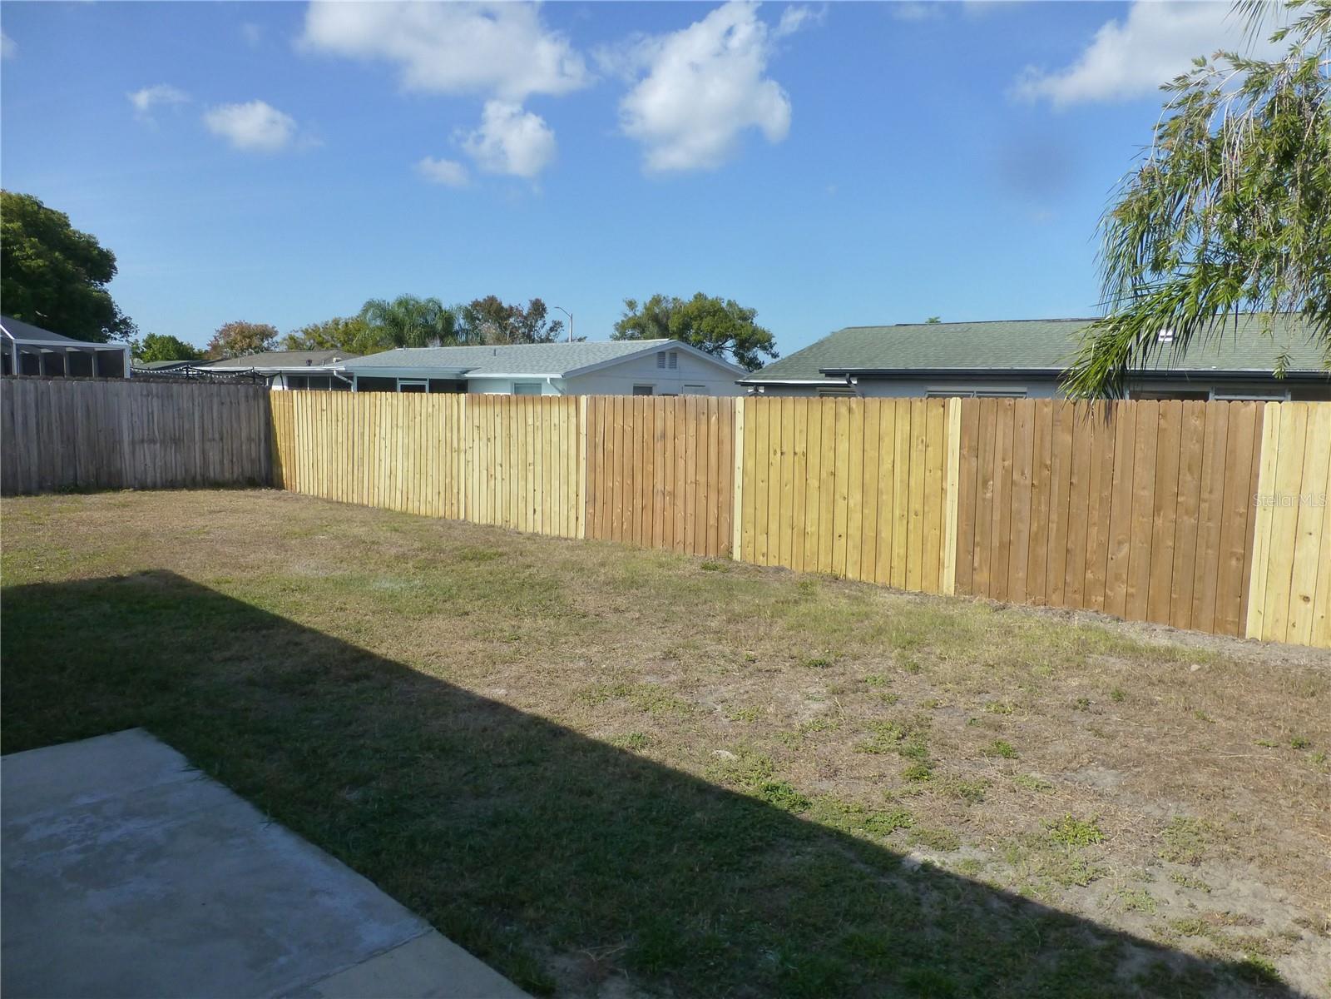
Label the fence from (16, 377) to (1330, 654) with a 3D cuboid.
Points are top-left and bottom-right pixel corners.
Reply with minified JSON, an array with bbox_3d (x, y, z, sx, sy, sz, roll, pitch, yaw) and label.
[{"bbox_3d":[-2.522,-0.249,10.295,16.200,1.870,4.200,6,9,40],"label":"fence"}]

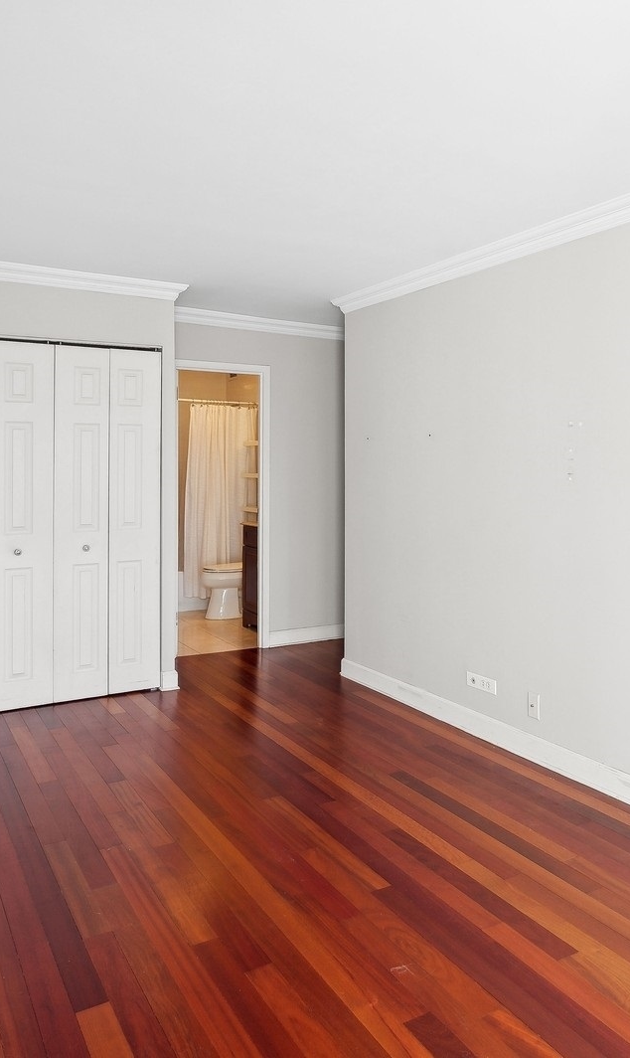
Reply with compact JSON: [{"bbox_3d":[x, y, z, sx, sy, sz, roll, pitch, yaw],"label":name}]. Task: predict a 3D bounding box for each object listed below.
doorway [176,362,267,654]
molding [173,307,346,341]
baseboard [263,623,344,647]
[{"bbox_3d":[-0.683,-0.135,5.483,0.754,2.113,0.120,-2,5,-30],"label":"doorway"},{"bbox_3d":[-0.396,-1.482,5.452,1.508,0.089,0.067,-2,5,-30],"label":"molding"},{"bbox_3d":[-0.045,0.838,5.862,0.667,0.123,0.022,-2,5,-30],"label":"baseboard"}]

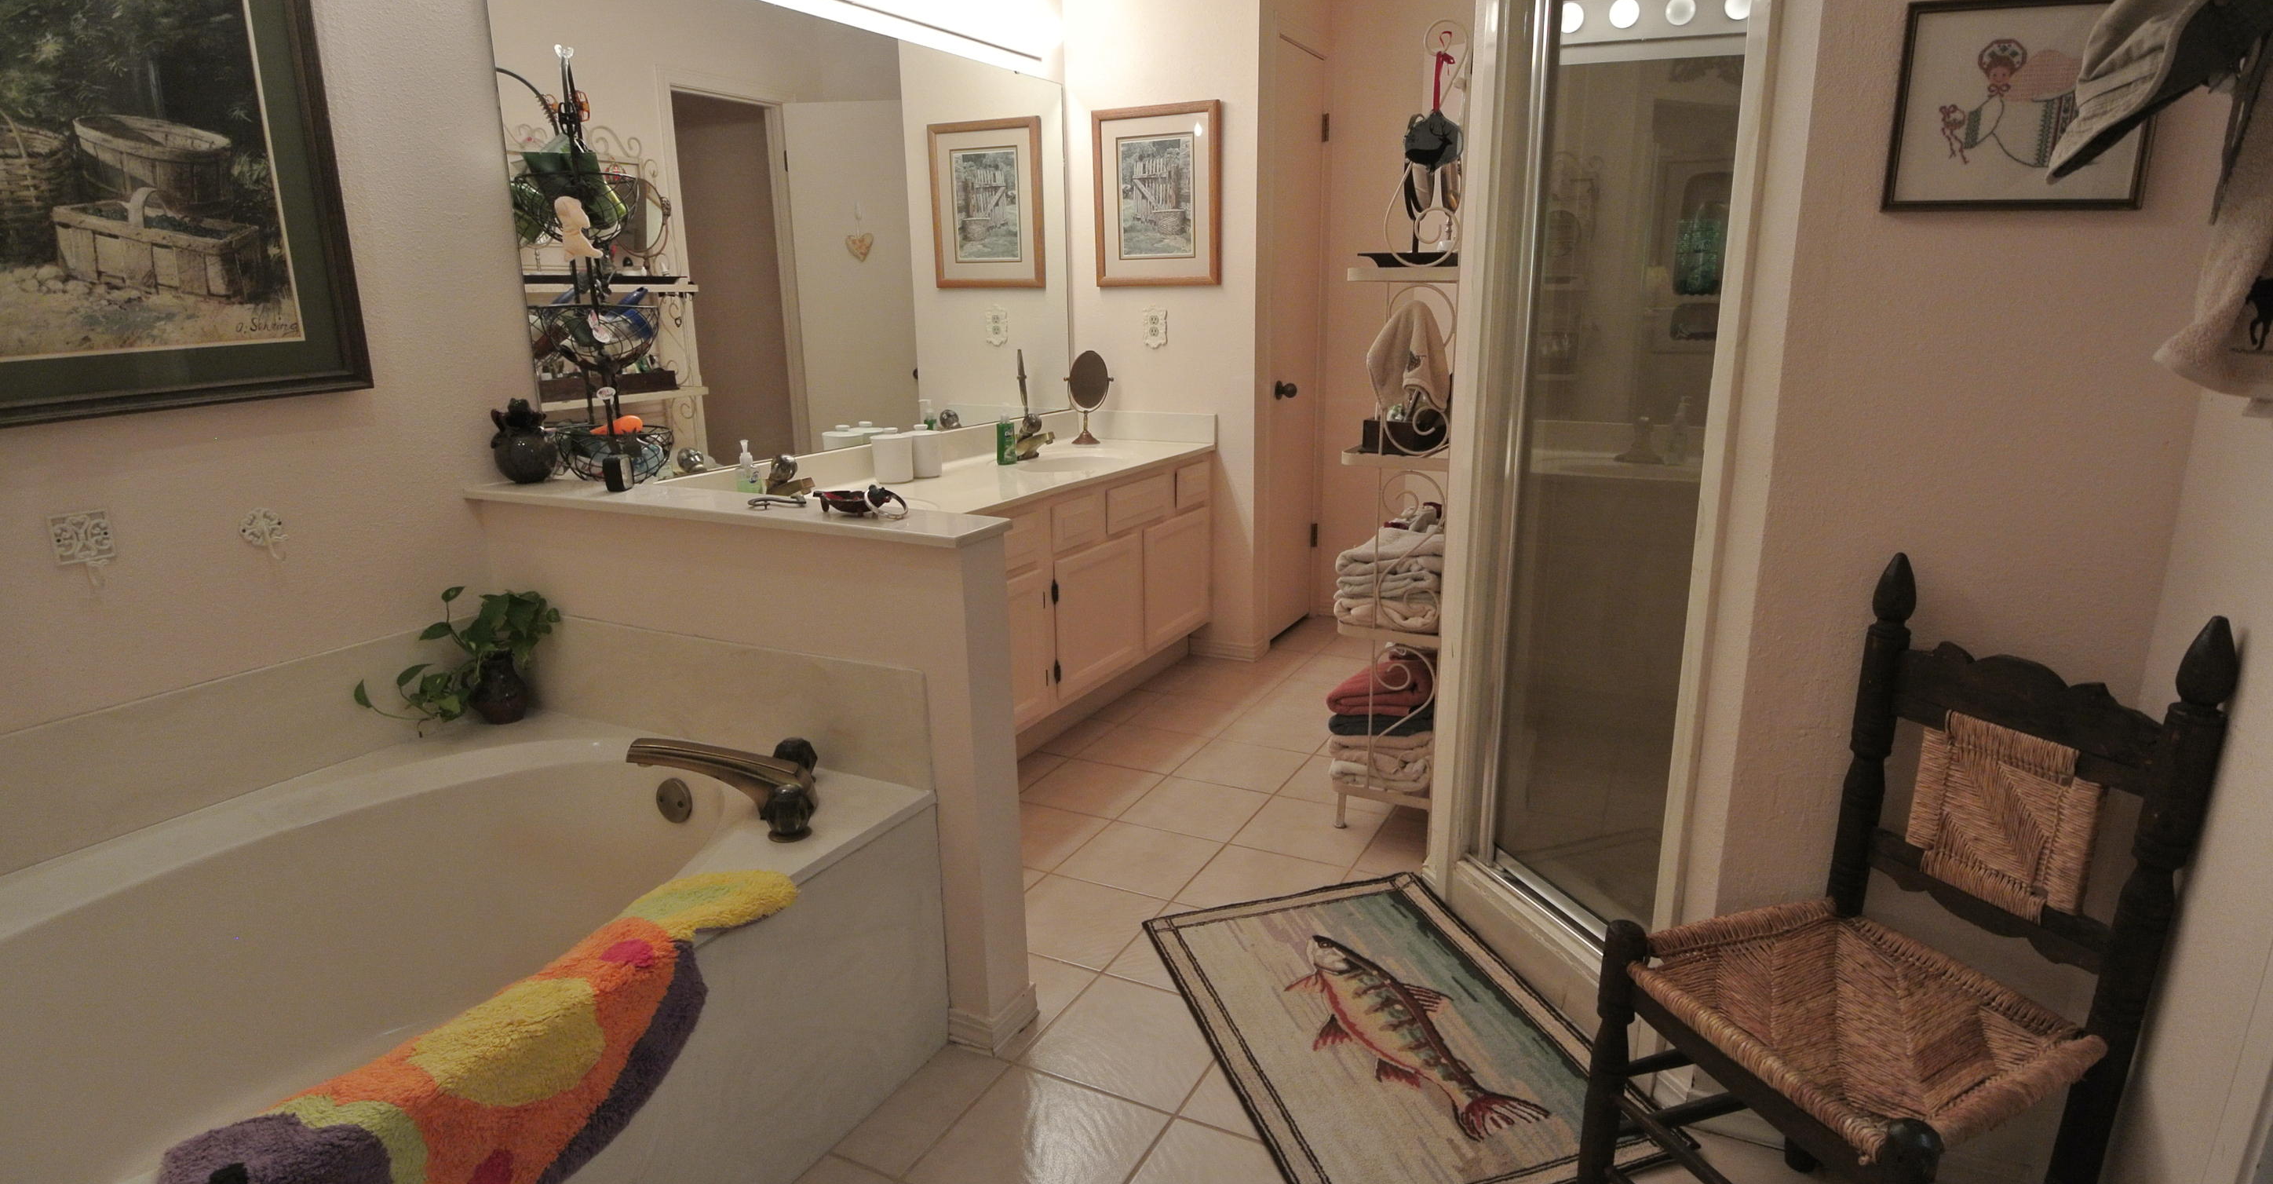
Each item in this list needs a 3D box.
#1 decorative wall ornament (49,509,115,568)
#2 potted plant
[{"bbox_3d":[-1.578,-0.080,1.709,0.014,0.073,0.072,6,16,27],"label":"decorative wall ornament"},{"bbox_3d":[-1.238,0.140,2.081,0.182,0.264,0.299,6,16,27],"label":"potted plant"}]

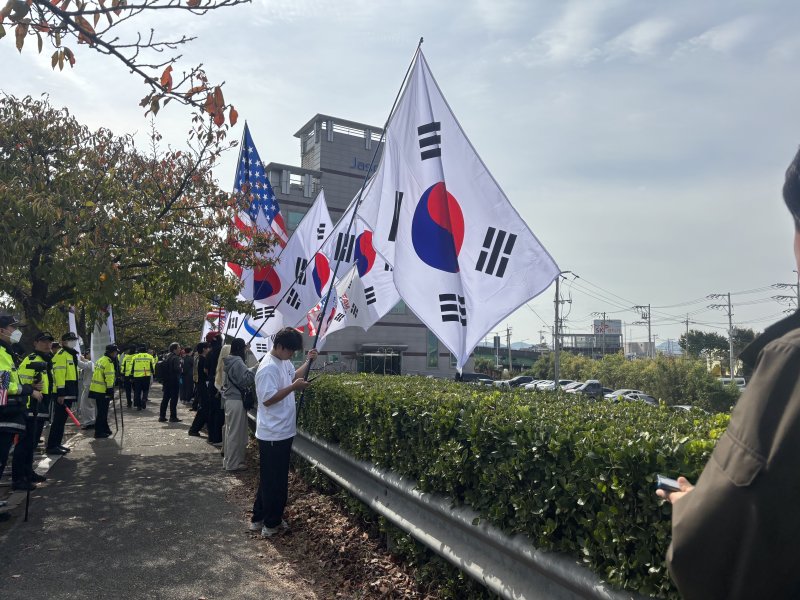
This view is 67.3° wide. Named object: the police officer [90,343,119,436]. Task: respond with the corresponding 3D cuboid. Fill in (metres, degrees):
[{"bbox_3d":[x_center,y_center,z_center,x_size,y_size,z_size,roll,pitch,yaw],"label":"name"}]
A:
[{"bbox_3d":[-5.360,1.651,10.900,0.480,1.670,0.400,-4,-6,40],"label":"police officer"}]

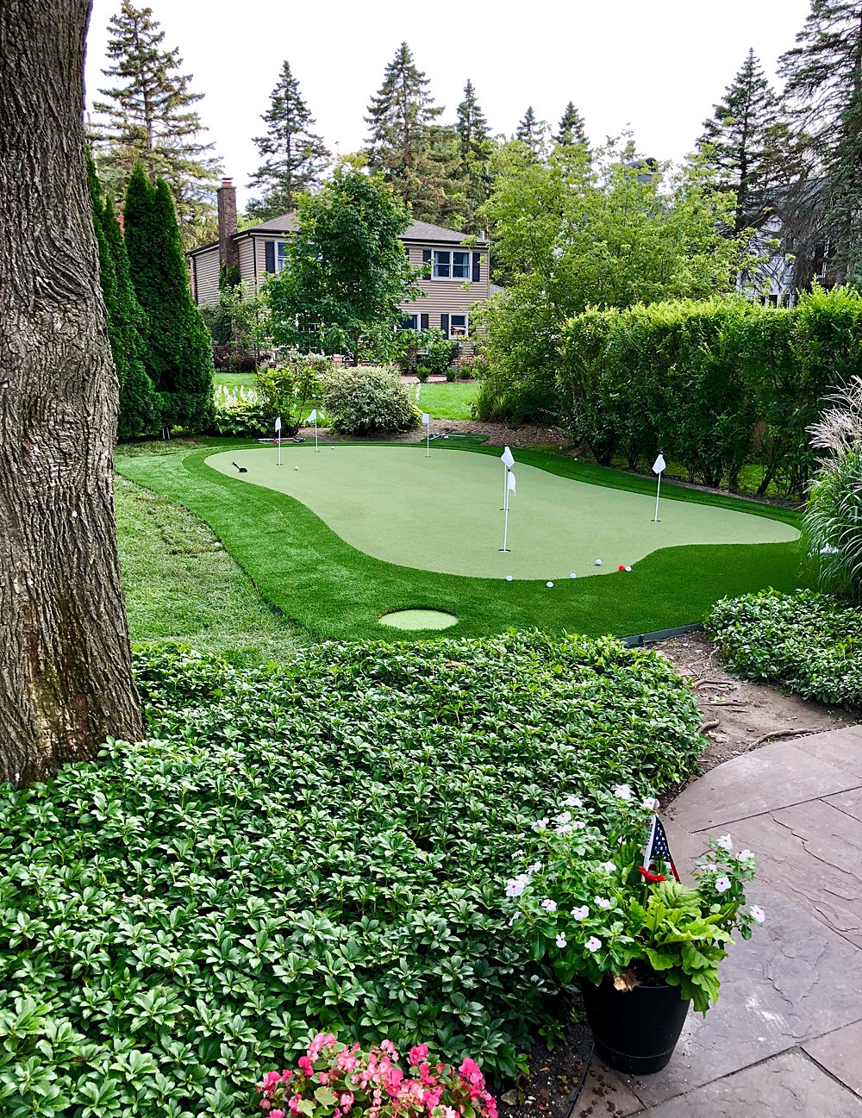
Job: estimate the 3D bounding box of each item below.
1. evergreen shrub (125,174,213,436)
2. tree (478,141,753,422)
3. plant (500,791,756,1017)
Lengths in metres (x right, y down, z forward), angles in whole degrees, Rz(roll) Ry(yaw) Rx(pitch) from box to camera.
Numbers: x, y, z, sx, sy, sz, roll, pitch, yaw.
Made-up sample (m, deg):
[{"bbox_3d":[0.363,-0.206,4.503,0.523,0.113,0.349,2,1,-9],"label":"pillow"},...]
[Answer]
[{"bbox_3d":[-5.171,-5.081,18.362,1.774,4.970,1.600,0,13,0],"label":"evergreen shrub"},{"bbox_3d":[4.370,-6.568,22.068,6.545,6.260,6.000,0,13,0],"label":"tree"},{"bbox_3d":[0.496,0.790,2.251,0.604,0.482,0.520,0,13,0],"label":"plant"}]

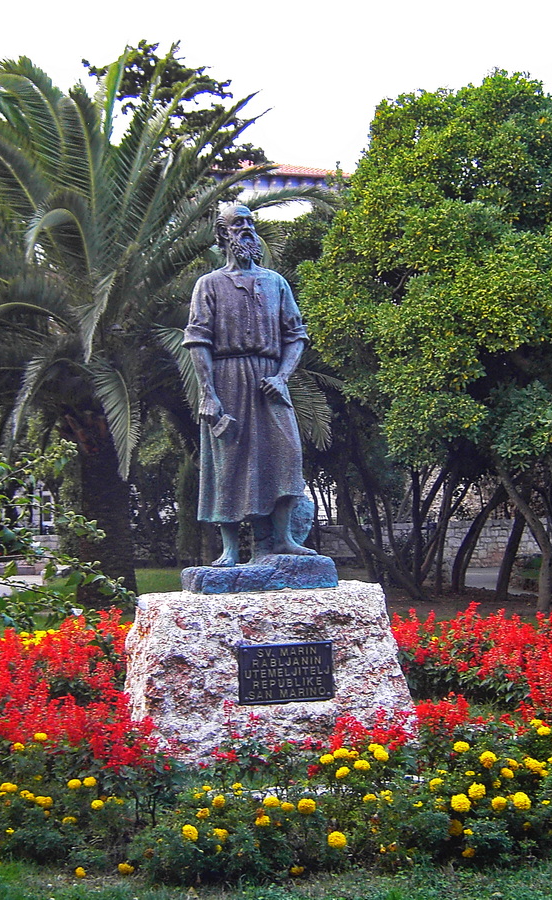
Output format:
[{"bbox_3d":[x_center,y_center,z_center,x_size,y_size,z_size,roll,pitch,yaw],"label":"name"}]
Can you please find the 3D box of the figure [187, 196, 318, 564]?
[{"bbox_3d":[-0.142,-0.355,6.500,0.720,1.930,0.560,-1,-1,-5],"label":"figure"}]

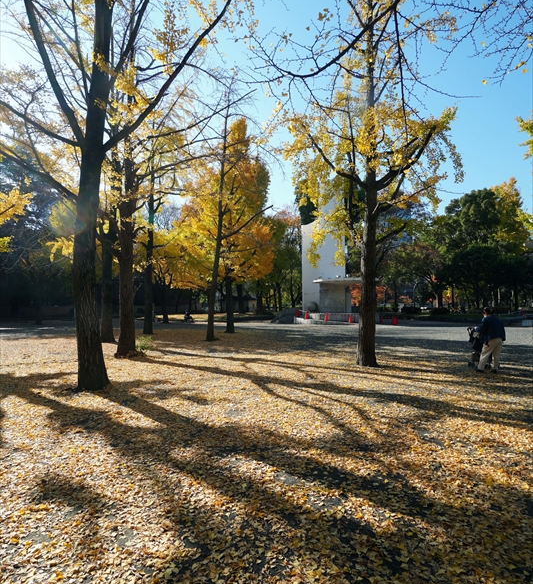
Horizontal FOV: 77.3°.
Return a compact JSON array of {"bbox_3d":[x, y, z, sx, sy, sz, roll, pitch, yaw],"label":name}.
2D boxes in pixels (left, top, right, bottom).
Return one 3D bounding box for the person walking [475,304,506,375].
[{"bbox_3d":[5.480,1.180,8.150,0.540,1.620,0.560,0,-2,-16],"label":"person walking"}]

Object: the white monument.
[{"bbox_3d":[5.850,-3.200,30.000,5.200,10.600,2.500,-1,-2,18],"label":"white monument"}]

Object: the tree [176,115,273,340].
[{"bbox_3d":[-2.200,-3.400,17.600,5.100,11.700,5.000,0,-2,0],"label":"tree"}]

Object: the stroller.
[{"bbox_3d":[5.560,1.460,8.650,0.520,1.050,0.820,0,-2,-12],"label":"stroller"}]

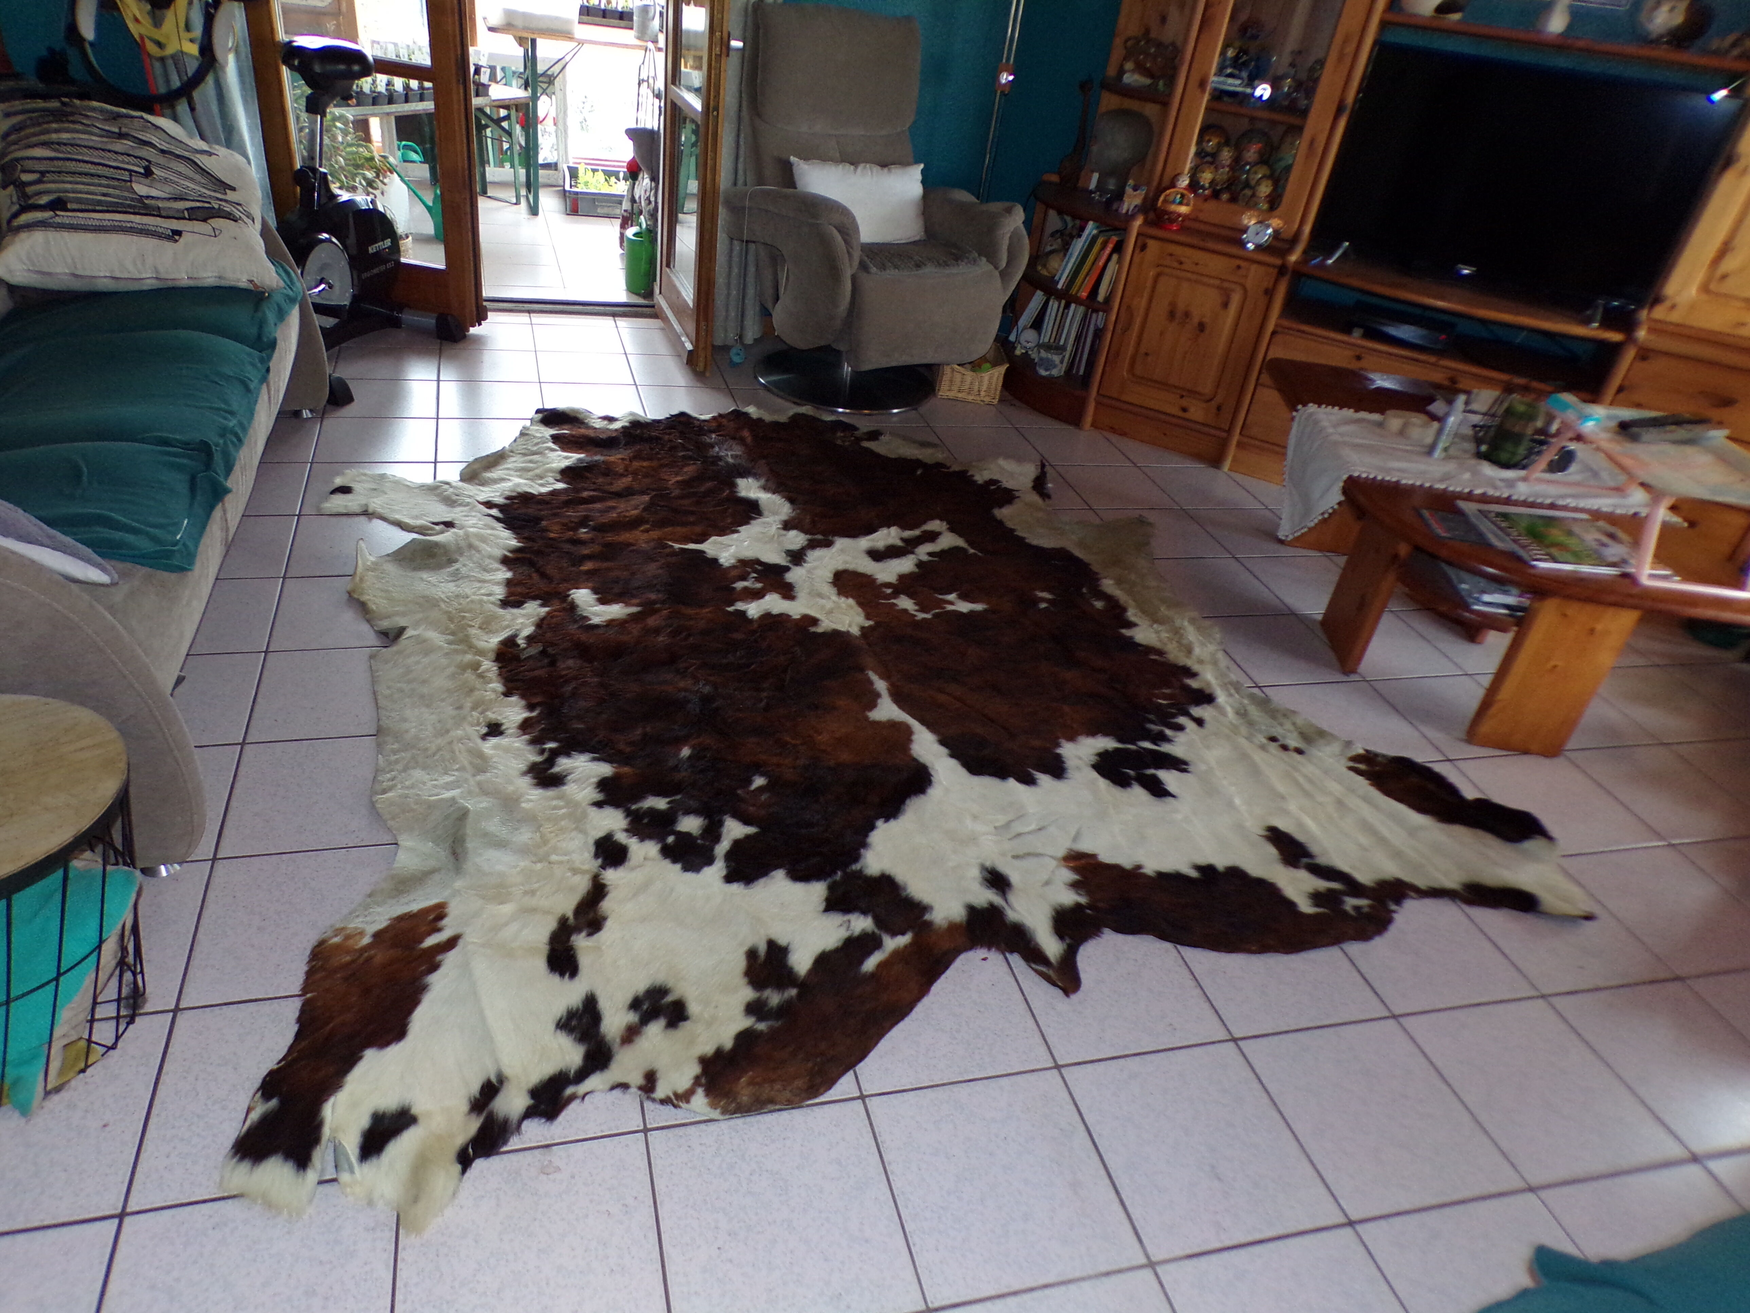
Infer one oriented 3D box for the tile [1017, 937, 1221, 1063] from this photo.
[{"bbox_3d":[0.372,0.523,1.965,0.300,0.010,0.307,-2,33,-17],"label":"tile"}]

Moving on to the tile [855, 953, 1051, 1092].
[{"bbox_3d":[0.083,0.536,1.876,0.300,0.010,0.307,-2,33,-17],"label":"tile"}]

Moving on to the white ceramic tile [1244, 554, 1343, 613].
[{"bbox_3d":[1.195,-0.192,3.316,0.300,0.010,0.306,-2,33,-17],"label":"white ceramic tile"}]

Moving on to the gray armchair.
[{"bbox_3d":[-0.034,-1.484,4.008,0.757,1.136,0.803,-17,40,-35],"label":"gray armchair"}]

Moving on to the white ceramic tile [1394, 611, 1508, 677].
[{"bbox_3d":[1.584,-0.038,3.189,0.303,0.012,0.310,-2,33,-17],"label":"white ceramic tile"}]

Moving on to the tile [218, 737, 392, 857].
[{"bbox_3d":[-0.951,0.238,2.104,0.300,0.010,0.306,-2,33,-17],"label":"tile"}]

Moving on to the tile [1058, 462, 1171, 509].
[{"bbox_3d":[0.746,-0.518,3.763,0.303,0.012,0.310,-2,33,-17],"label":"tile"}]

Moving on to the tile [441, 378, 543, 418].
[{"bbox_3d":[-1.165,-0.773,3.686,0.300,0.010,0.306,-2,33,-17],"label":"tile"}]

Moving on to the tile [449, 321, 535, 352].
[{"bbox_3d":[-1.346,-1.116,4.227,0.303,0.012,0.310,-2,33,-17],"label":"tile"}]

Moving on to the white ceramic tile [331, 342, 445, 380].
[{"bbox_3d":[-1.538,-0.927,3.852,0.300,0.010,0.306,-2,33,-17],"label":"white ceramic tile"}]

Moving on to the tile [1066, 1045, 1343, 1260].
[{"bbox_3d":[0.456,0.690,1.715,0.300,0.010,0.306,-2,33,-17],"label":"tile"}]

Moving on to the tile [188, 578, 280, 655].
[{"bbox_3d":[-1.411,-0.082,2.519,0.300,0.010,0.307,-2,33,-17],"label":"tile"}]

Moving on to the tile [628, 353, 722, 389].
[{"bbox_3d":[-0.673,-0.964,4.118,0.300,0.010,0.306,-2,33,-17],"label":"tile"}]

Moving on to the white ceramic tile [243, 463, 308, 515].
[{"bbox_3d":[-1.592,-0.417,3.043,0.303,0.012,0.310,-2,33,-17],"label":"white ceramic tile"}]

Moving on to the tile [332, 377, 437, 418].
[{"bbox_3d":[-1.457,-0.761,3.607,0.300,0.010,0.307,-2,33,-17],"label":"tile"}]

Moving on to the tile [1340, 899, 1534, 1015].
[{"bbox_3d":[0.961,0.505,2.165,0.303,0.012,0.310,-2,33,-17],"label":"tile"}]

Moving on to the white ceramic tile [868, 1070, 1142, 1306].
[{"bbox_3d":[0.167,0.702,1.626,0.300,0.010,0.306,-2,33,-17],"label":"white ceramic tile"}]

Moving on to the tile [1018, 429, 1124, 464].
[{"bbox_3d":[0.655,-0.679,3.973,0.300,0.010,0.306,-2,33,-17],"label":"tile"}]

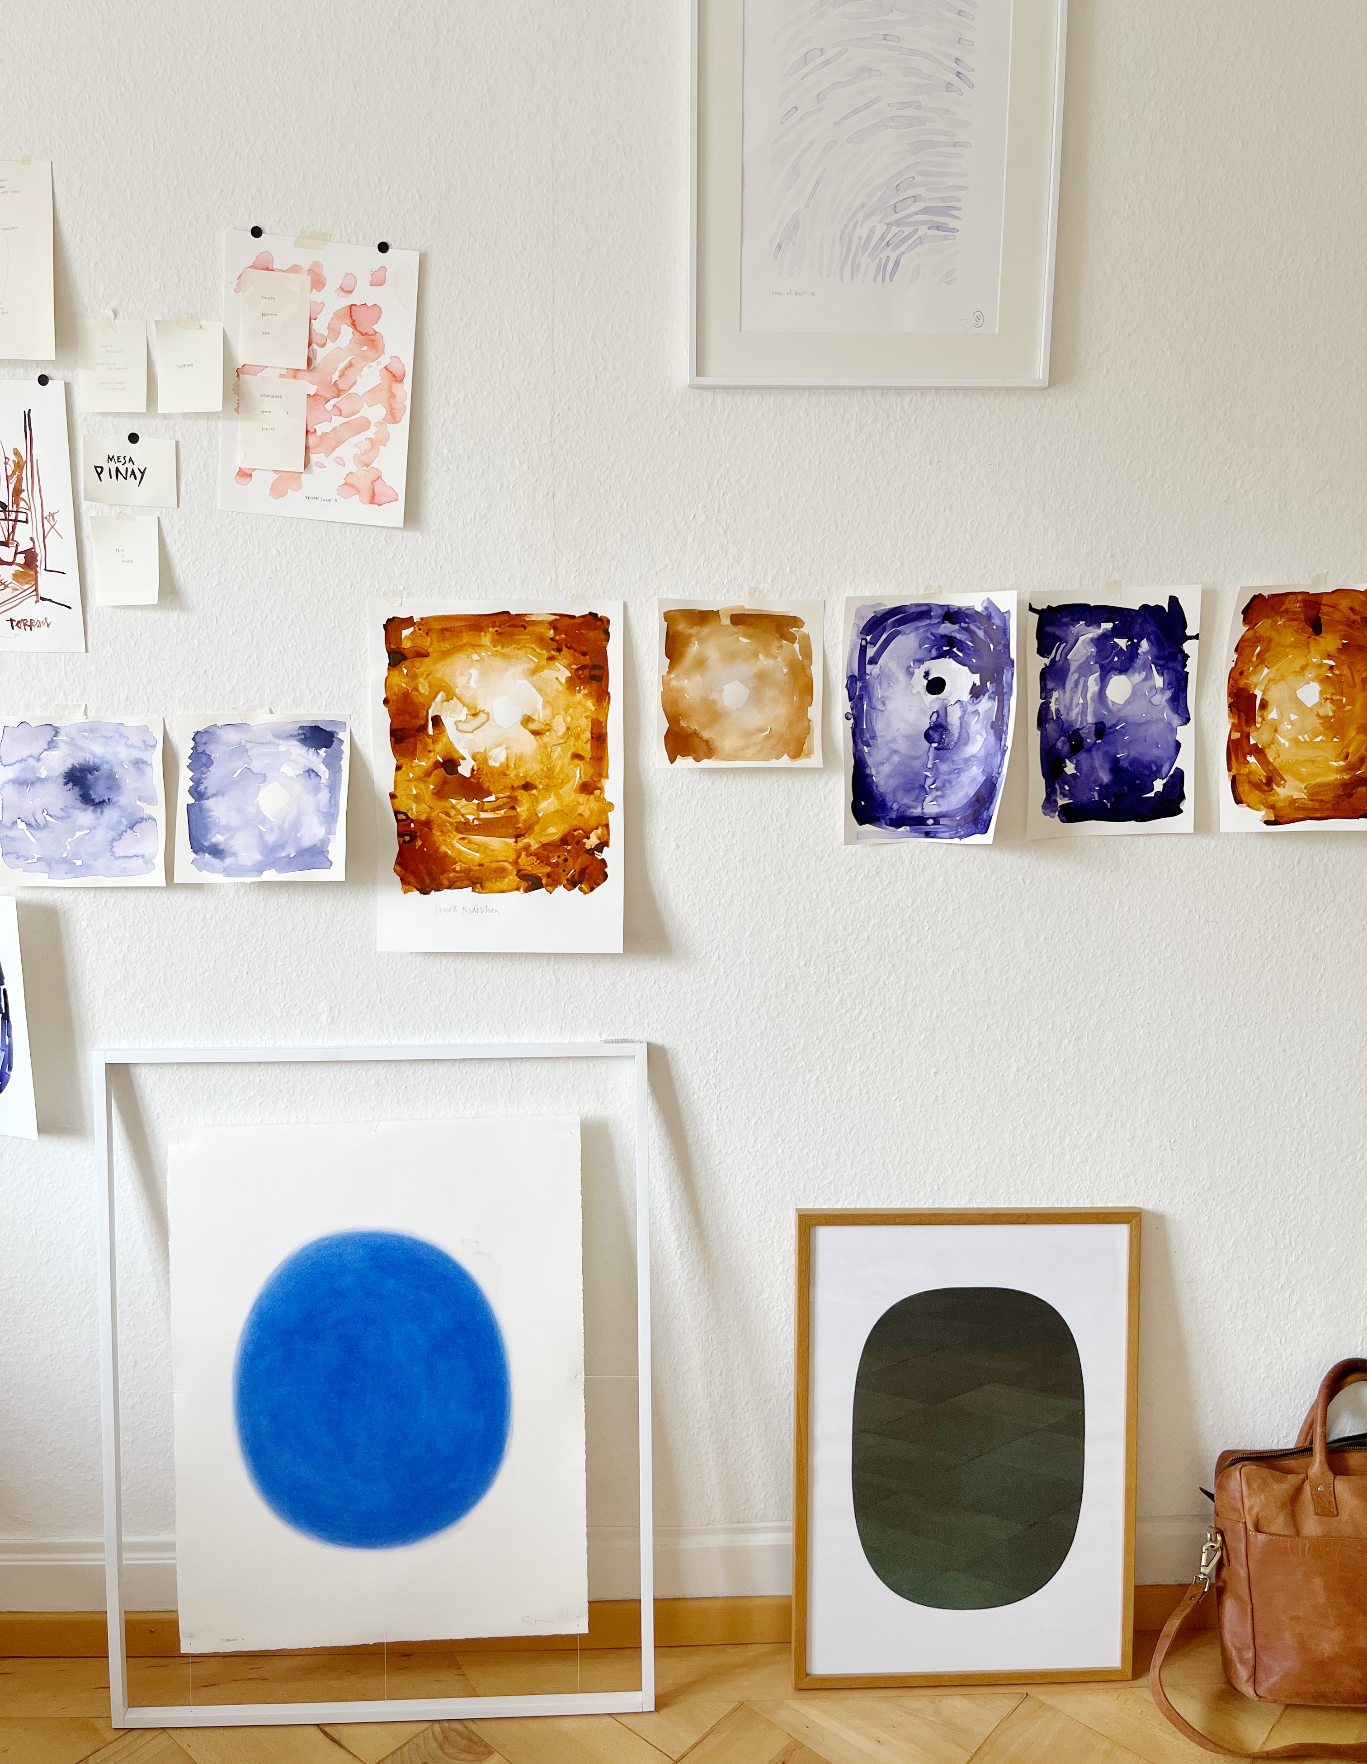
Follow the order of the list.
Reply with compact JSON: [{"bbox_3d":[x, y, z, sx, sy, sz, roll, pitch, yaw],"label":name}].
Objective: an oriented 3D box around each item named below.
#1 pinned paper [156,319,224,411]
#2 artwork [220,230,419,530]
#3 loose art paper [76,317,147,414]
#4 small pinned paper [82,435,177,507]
[{"bbox_3d":[-0.554,-0.578,1.539,0.075,0.099,0.010,1,9,-2],"label":"pinned paper"},{"bbox_3d":[-0.413,-0.565,1.546,0.212,0.303,0.012,5,9,-3],"label":"artwork"},{"bbox_3d":[-0.639,-0.577,1.536,0.075,0.099,0.010,1,9,-2],"label":"loose art paper"},{"bbox_3d":[-0.628,-0.466,1.556,0.104,0.074,0.008,3,9,-3],"label":"small pinned paper"}]

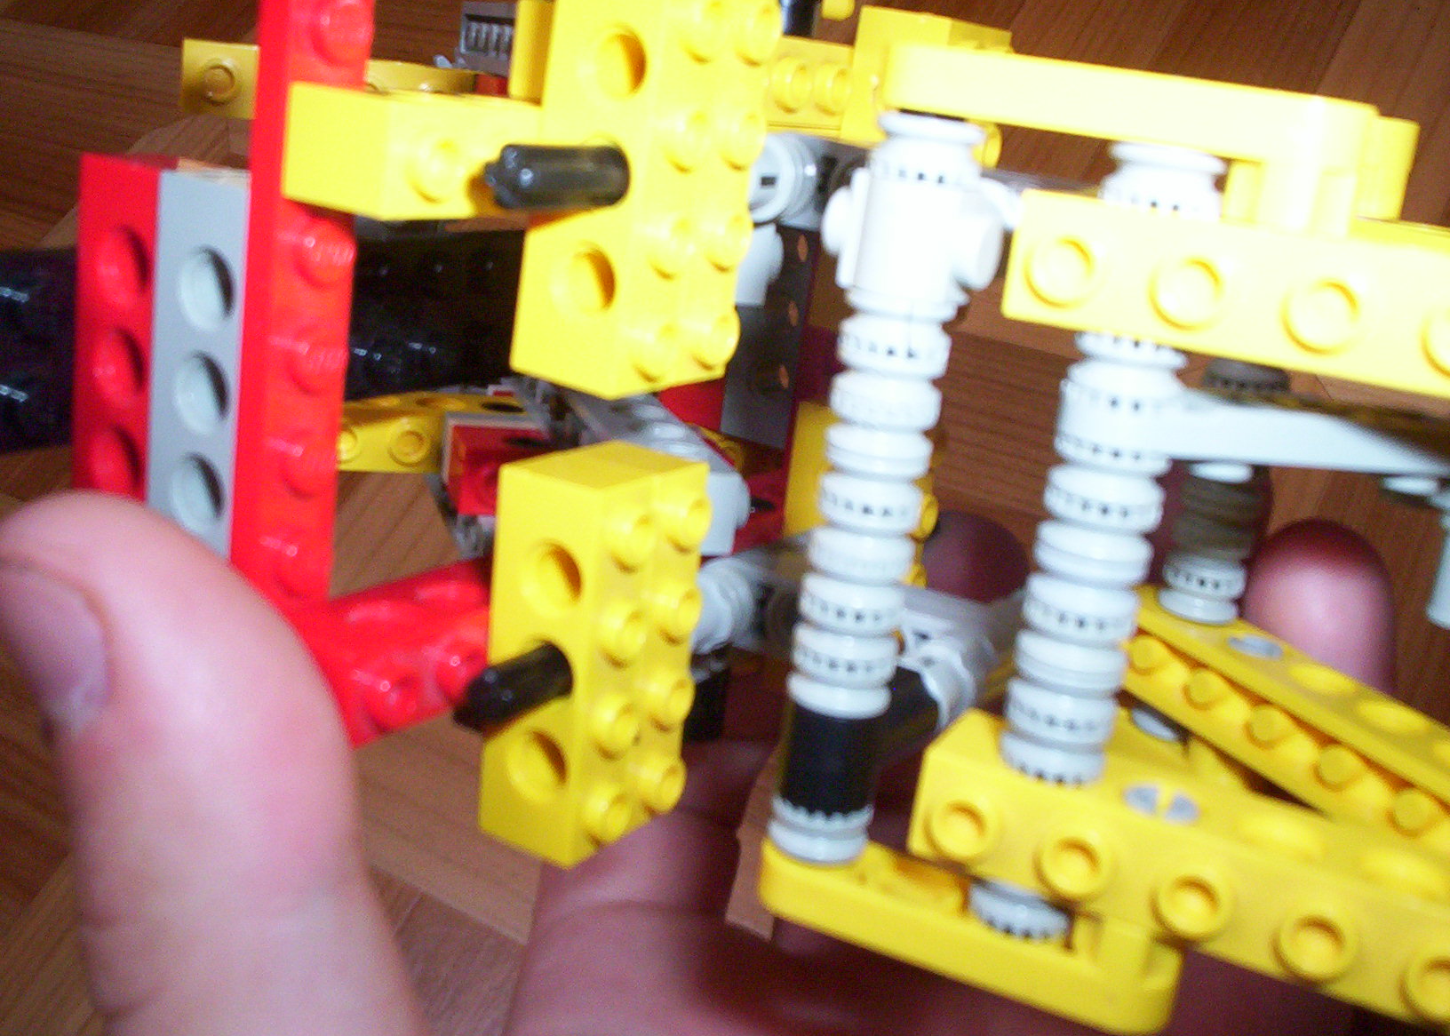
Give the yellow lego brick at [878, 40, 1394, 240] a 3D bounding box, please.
[{"bbox_3d":[0.025,-0.024,0.102,0.032,0.008,0.008,16,20,28],"label":"yellow lego brick"}]

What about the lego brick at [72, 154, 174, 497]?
[{"bbox_3d":[-0.046,-0.012,0.129,0.010,0.032,0.008,17,17,28],"label":"lego brick"}]

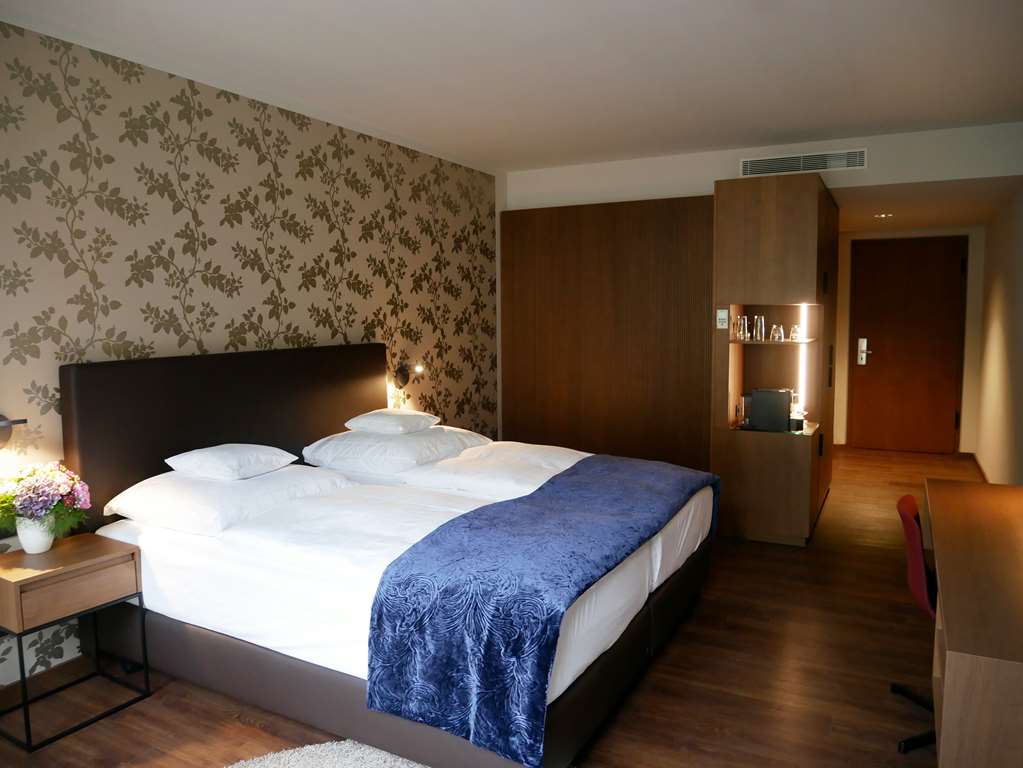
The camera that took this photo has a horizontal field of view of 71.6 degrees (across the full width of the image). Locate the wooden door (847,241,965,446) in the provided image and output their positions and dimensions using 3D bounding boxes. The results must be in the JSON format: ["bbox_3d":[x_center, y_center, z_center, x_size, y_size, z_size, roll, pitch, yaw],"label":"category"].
[{"bbox_3d":[3.872,-0.370,6.989,0.970,2.100,0.070,3,7,29],"label":"wooden door"}]

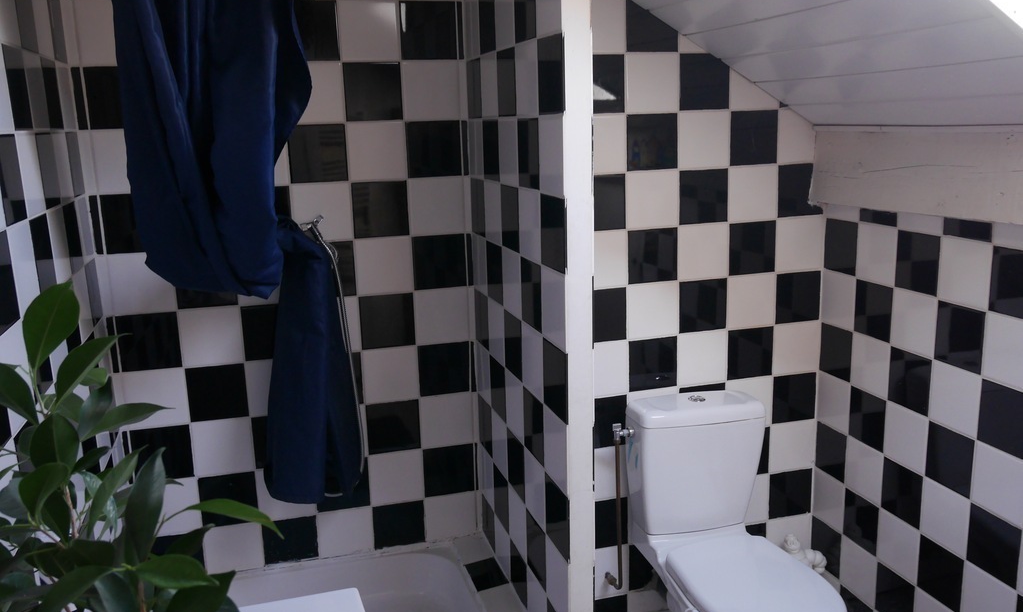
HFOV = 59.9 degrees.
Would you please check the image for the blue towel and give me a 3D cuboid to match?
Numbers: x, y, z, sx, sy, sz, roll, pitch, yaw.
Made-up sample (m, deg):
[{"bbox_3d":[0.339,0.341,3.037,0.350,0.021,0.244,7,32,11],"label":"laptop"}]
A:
[{"bbox_3d":[-0.531,0.151,2.293,0.255,0.742,0.134,-5,12,-14],"label":"blue towel"}]

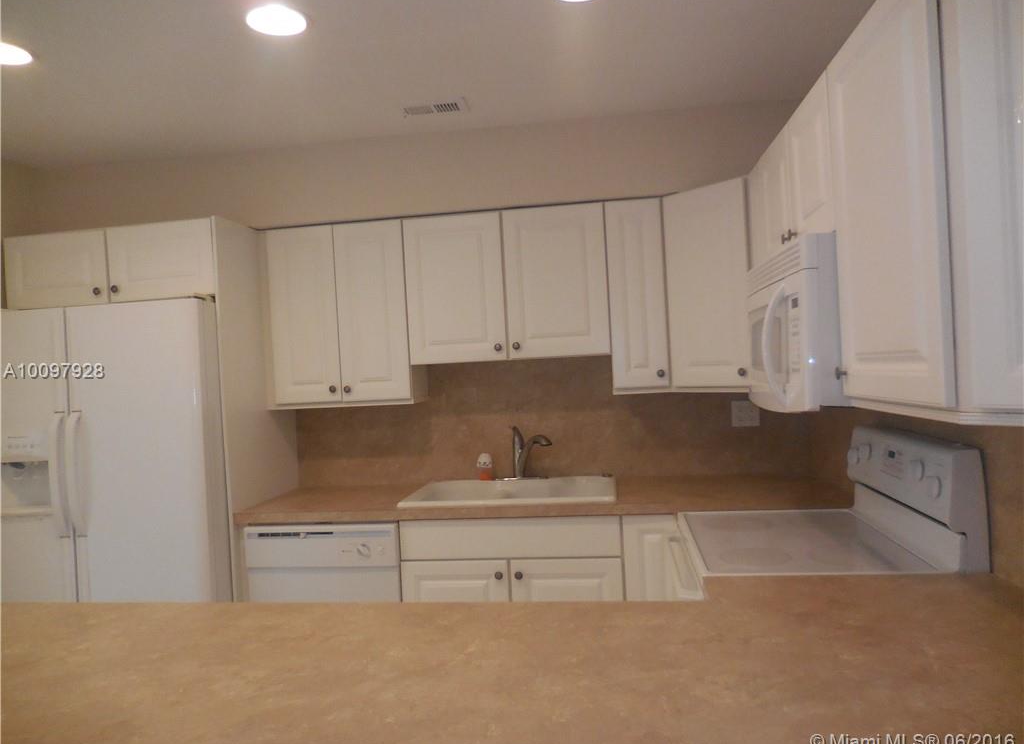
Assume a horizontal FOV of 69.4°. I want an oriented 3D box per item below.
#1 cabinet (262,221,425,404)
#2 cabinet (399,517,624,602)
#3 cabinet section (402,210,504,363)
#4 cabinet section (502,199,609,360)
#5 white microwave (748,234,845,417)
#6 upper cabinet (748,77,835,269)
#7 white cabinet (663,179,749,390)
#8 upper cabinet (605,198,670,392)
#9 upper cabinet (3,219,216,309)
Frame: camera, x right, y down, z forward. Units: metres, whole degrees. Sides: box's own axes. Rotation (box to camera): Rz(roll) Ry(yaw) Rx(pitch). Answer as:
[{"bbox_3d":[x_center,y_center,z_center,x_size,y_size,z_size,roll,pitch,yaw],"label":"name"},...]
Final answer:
[{"bbox_3d":[-0.730,-0.245,3.334,0.626,0.775,0.326,-3,1,7],"label":"cabinet"},{"bbox_3d":[0.049,0.976,3.093,0.842,0.869,0.616,-3,1,7],"label":"cabinet"},{"bbox_3d":[-0.215,-0.348,3.212,0.415,0.612,0.330,-3,1,7],"label":"cabinet section"},{"bbox_3d":[0.199,-0.370,3.161,0.419,0.612,0.330,-3,1,7],"label":"cabinet section"},{"bbox_3d":[0.934,-0.129,2.073,0.400,0.415,0.761,-3,1,7],"label":"white microwave"},{"bbox_3d":[0.960,-0.524,2.140,0.327,0.370,0.914,-3,1,7],"label":"upper cabinet"},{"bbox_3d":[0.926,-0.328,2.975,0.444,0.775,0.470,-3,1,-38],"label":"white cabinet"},{"bbox_3d":[0.531,-0.309,3.167,0.231,0.775,0.326,-3,1,7],"label":"upper cabinet"},{"bbox_3d":[-1.583,-0.433,3.279,0.904,0.299,0.624,-3,1,7],"label":"upper cabinet"}]

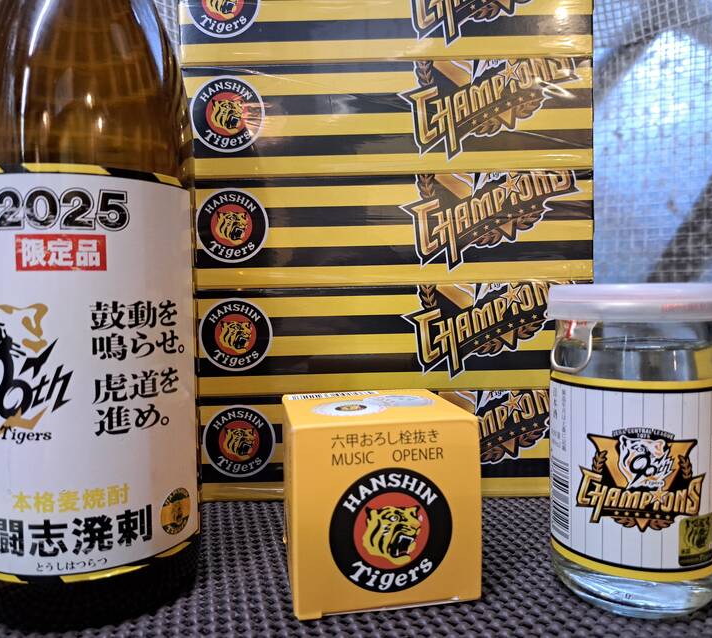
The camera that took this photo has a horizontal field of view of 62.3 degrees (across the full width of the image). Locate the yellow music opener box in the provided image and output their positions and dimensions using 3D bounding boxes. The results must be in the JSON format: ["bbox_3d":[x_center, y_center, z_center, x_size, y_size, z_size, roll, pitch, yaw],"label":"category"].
[{"bbox_3d":[0.006,0.065,0.229,0.064,0.064,0.063,-1,2,-10],"label":"yellow music opener box"}]

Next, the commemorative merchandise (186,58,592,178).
[{"bbox_3d":[0.019,-0.105,0.373,0.203,0.055,0.150,-1,2,1],"label":"commemorative merchandise"}]

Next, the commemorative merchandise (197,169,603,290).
[{"bbox_3d":[0.020,-0.049,0.375,0.203,0.055,0.150,-1,2,1],"label":"commemorative merchandise"}]

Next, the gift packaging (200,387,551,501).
[{"bbox_3d":[0.022,0.062,0.380,0.203,0.055,0.150,-1,2,1],"label":"gift packaging"}]

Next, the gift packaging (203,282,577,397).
[{"bbox_3d":[0.021,0.007,0.378,0.203,0.055,0.150,-1,2,1],"label":"gift packaging"}]

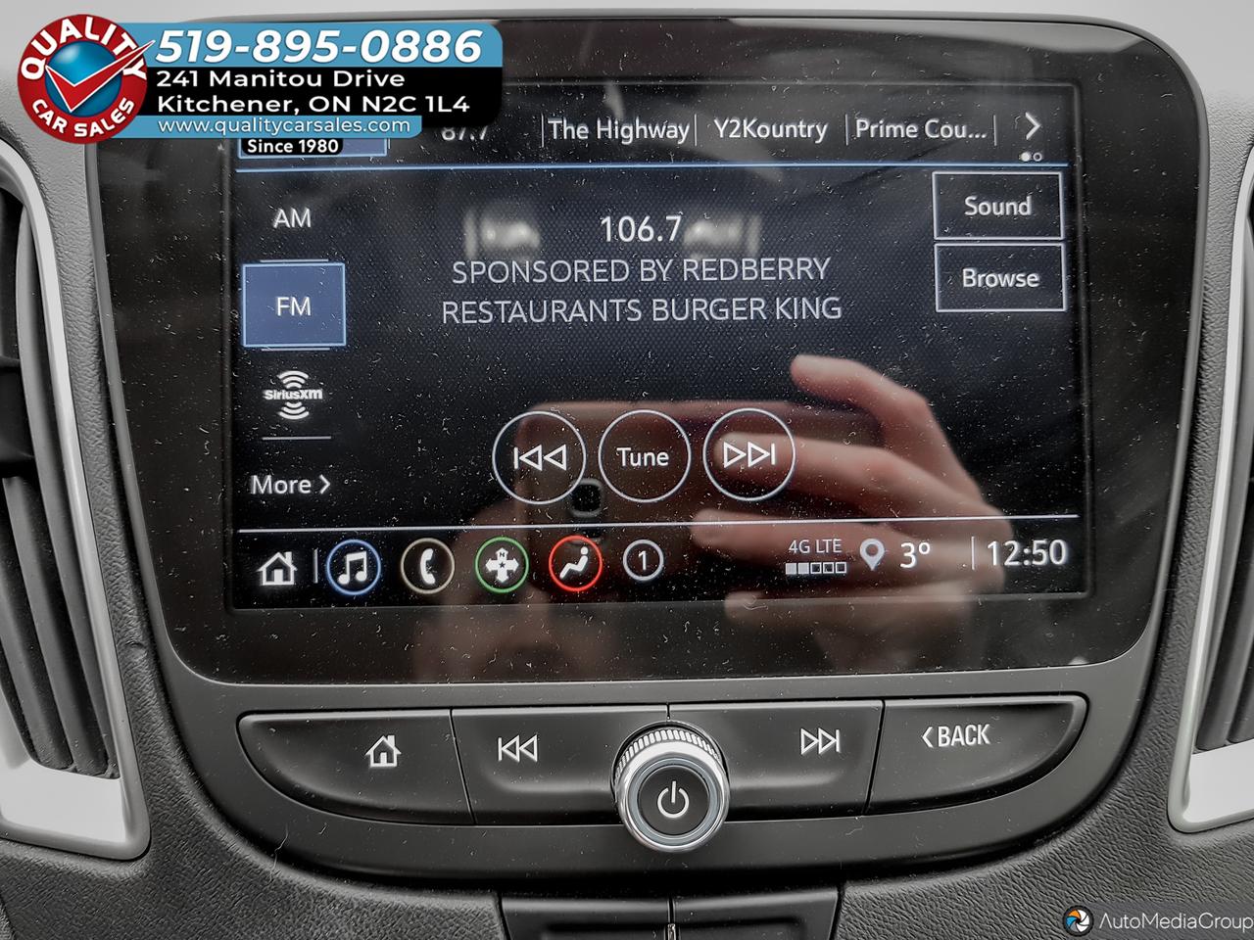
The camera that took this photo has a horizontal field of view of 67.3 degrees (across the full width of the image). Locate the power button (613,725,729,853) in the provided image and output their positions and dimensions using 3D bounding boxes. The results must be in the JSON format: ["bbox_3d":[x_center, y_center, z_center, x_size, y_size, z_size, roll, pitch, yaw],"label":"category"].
[{"bbox_3d":[0.009,0.064,0.188,0.023,0.023,0.012,-1,-1,-1],"label":"power button"}]

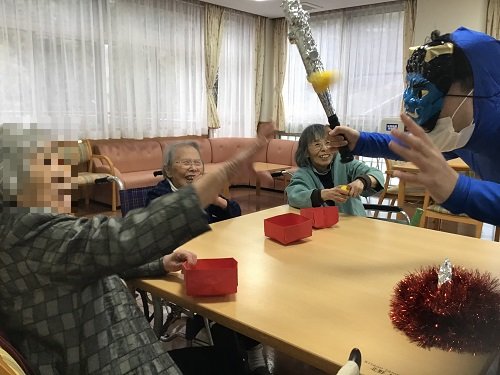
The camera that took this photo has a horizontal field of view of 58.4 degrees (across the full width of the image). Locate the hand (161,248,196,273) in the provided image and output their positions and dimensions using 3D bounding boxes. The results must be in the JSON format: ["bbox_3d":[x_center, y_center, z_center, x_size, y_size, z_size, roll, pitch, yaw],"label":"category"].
[{"bbox_3d":[-0.217,0.231,1.410,0.110,0.068,0.080,-2,13,-12],"label":"hand"}]

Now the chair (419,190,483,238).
[{"bbox_3d":[1.712,0.203,3.685,0.520,0.800,0.460,11,16,37],"label":"chair"}]

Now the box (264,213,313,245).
[{"bbox_3d":[0.166,0.178,1.931,0.162,0.078,0.130,-9,16,-38],"label":"box"}]

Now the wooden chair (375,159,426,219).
[{"bbox_3d":[1.607,0.020,4.497,0.520,0.800,0.460,6,14,23],"label":"wooden chair"}]

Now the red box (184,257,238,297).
[{"bbox_3d":[-0.121,0.281,1.428,0.158,0.084,0.115,0,13,-2],"label":"red box"}]

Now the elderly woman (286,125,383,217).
[{"bbox_3d":[0.466,0.248,2.445,0.550,1.148,0.660,-2,13,-14],"label":"elderly woman"}]

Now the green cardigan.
[{"bbox_3d":[0.456,0.114,2.464,0.520,0.562,0.380,-2,13,-14],"label":"green cardigan"}]

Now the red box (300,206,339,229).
[{"bbox_3d":[0.336,0.135,2.141,0.128,0.078,0.145,-2,13,-13],"label":"red box"}]

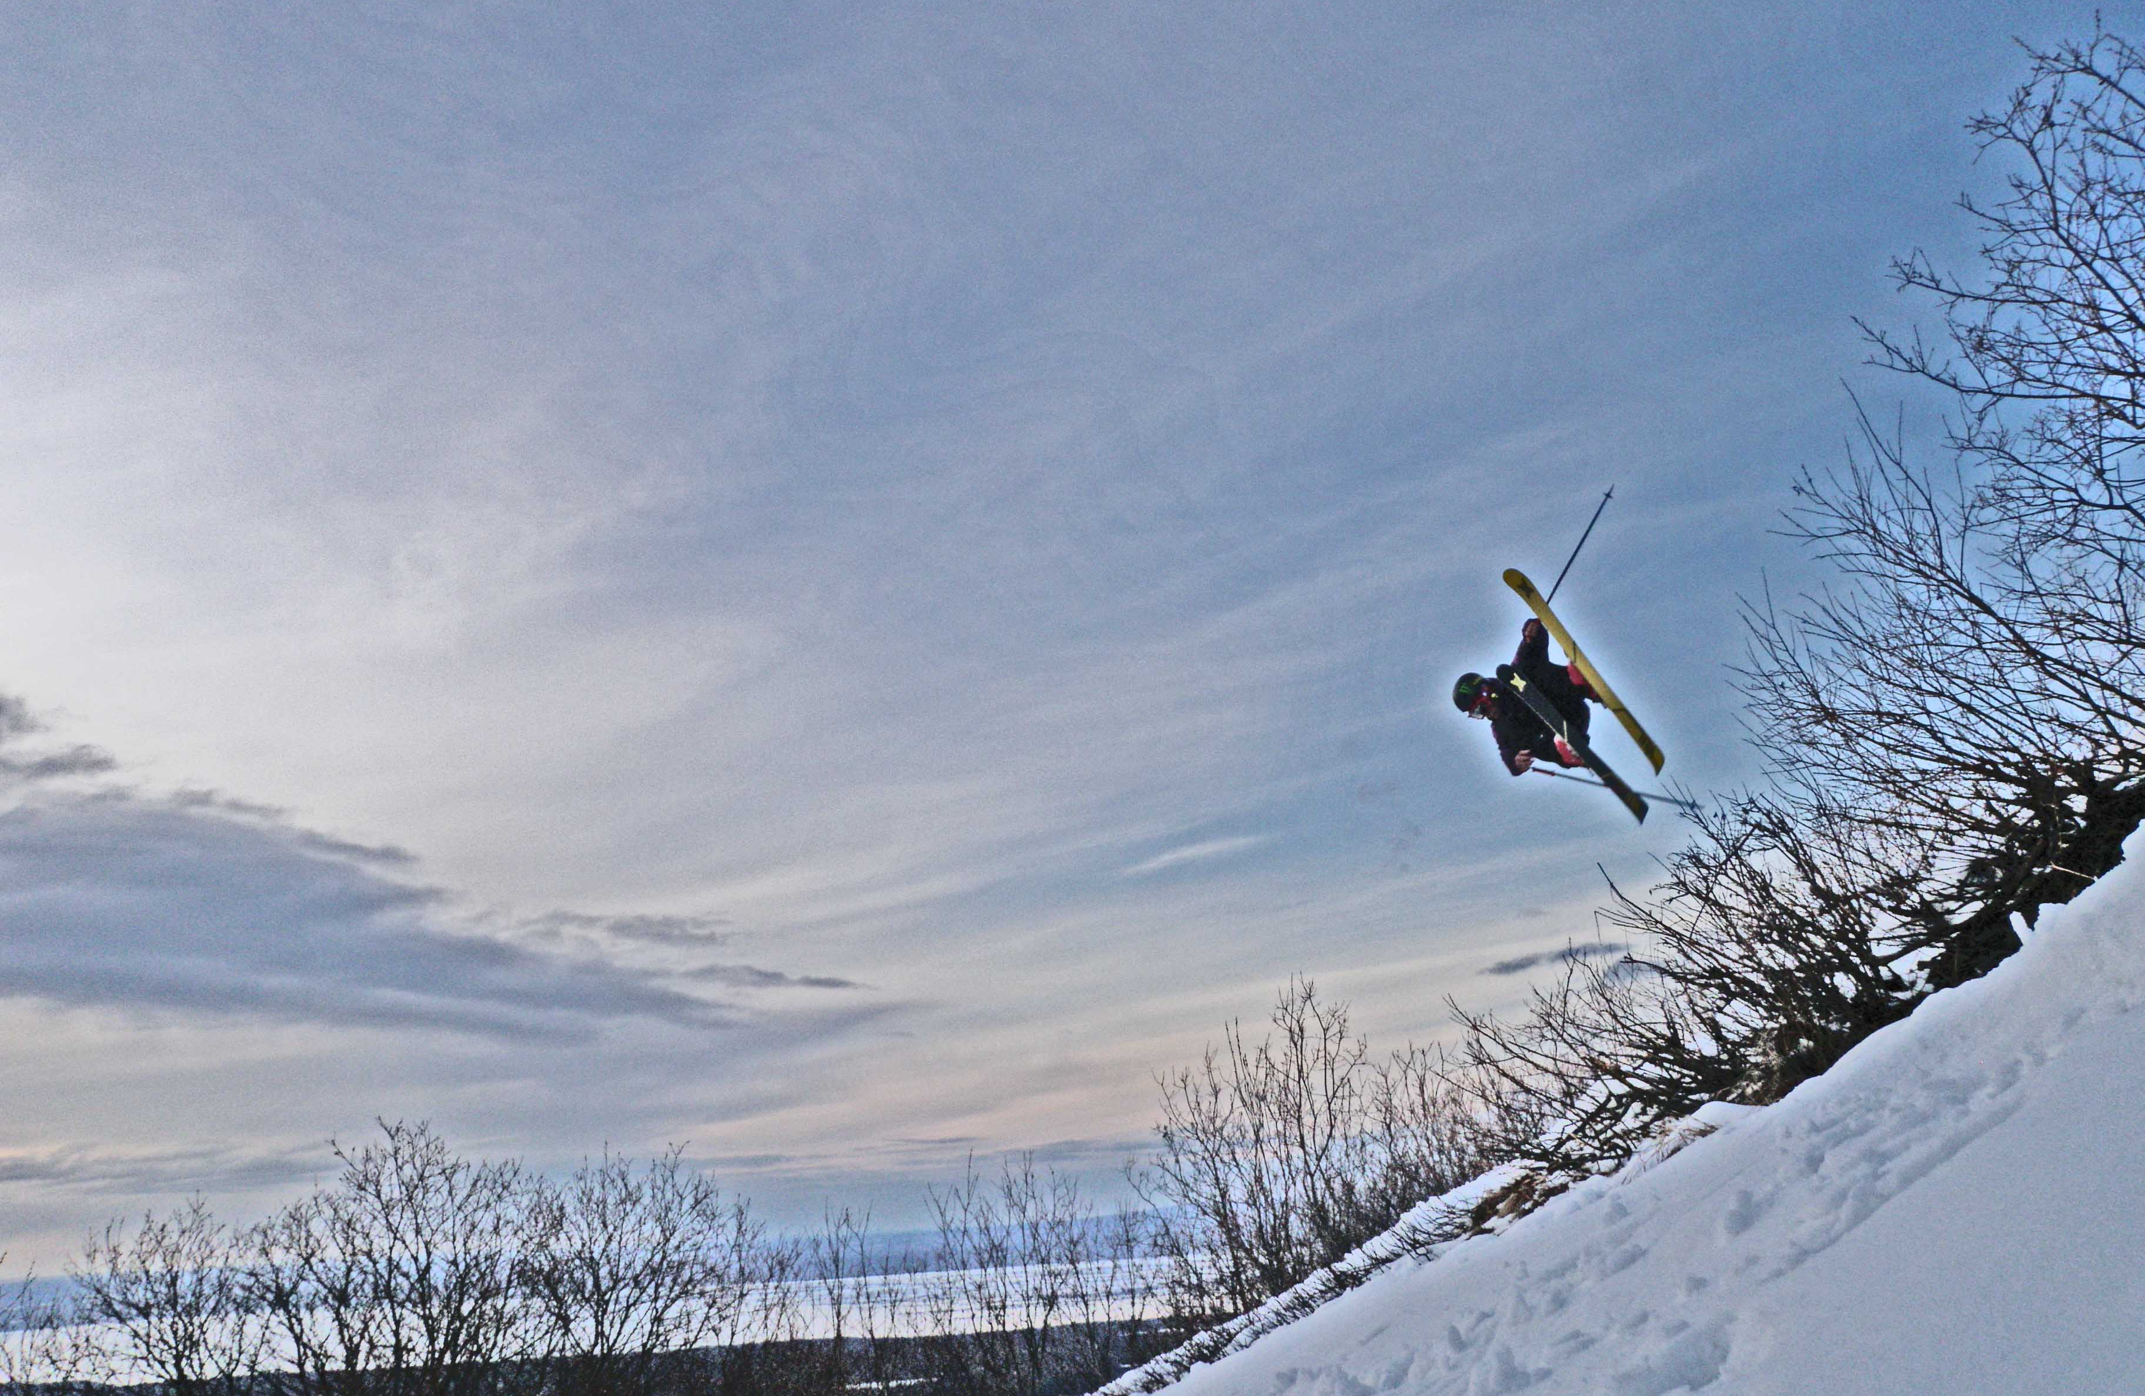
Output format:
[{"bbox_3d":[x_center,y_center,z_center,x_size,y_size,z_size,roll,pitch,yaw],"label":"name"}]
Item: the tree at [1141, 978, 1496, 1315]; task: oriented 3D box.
[{"bbox_3d":[2.318,4.387,16.782,3.250,3.200,2.800,-5,-17,7],"label":"tree"}]

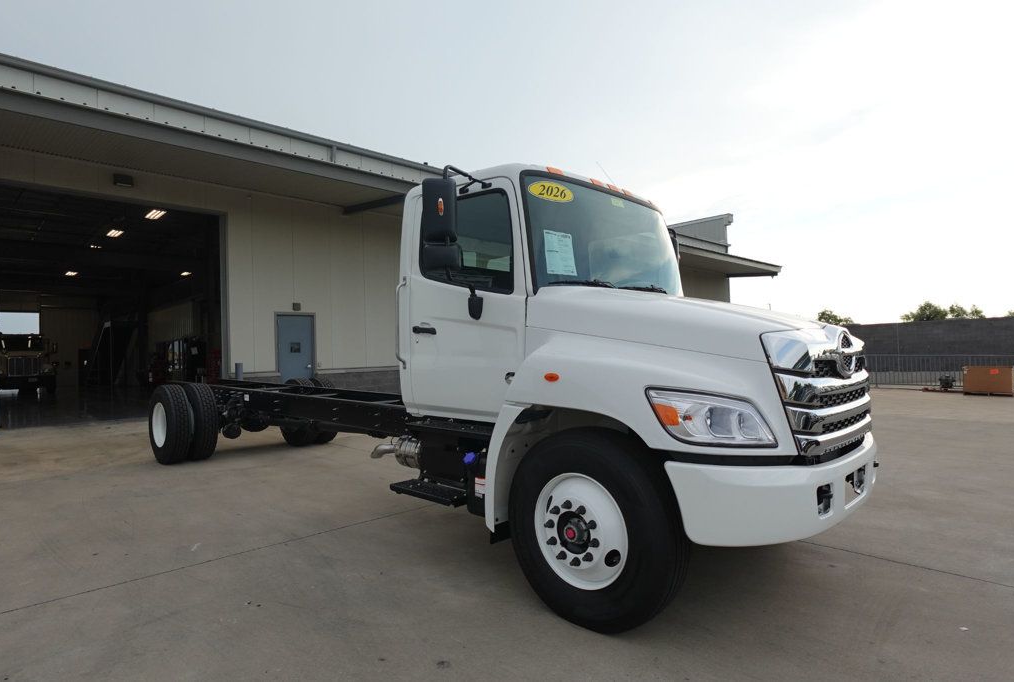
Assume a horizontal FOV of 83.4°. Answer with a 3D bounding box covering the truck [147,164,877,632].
[{"bbox_3d":[-1.871,0.233,6.713,10.500,2.750,2.800,-2,-2,43],"label":"truck"}]

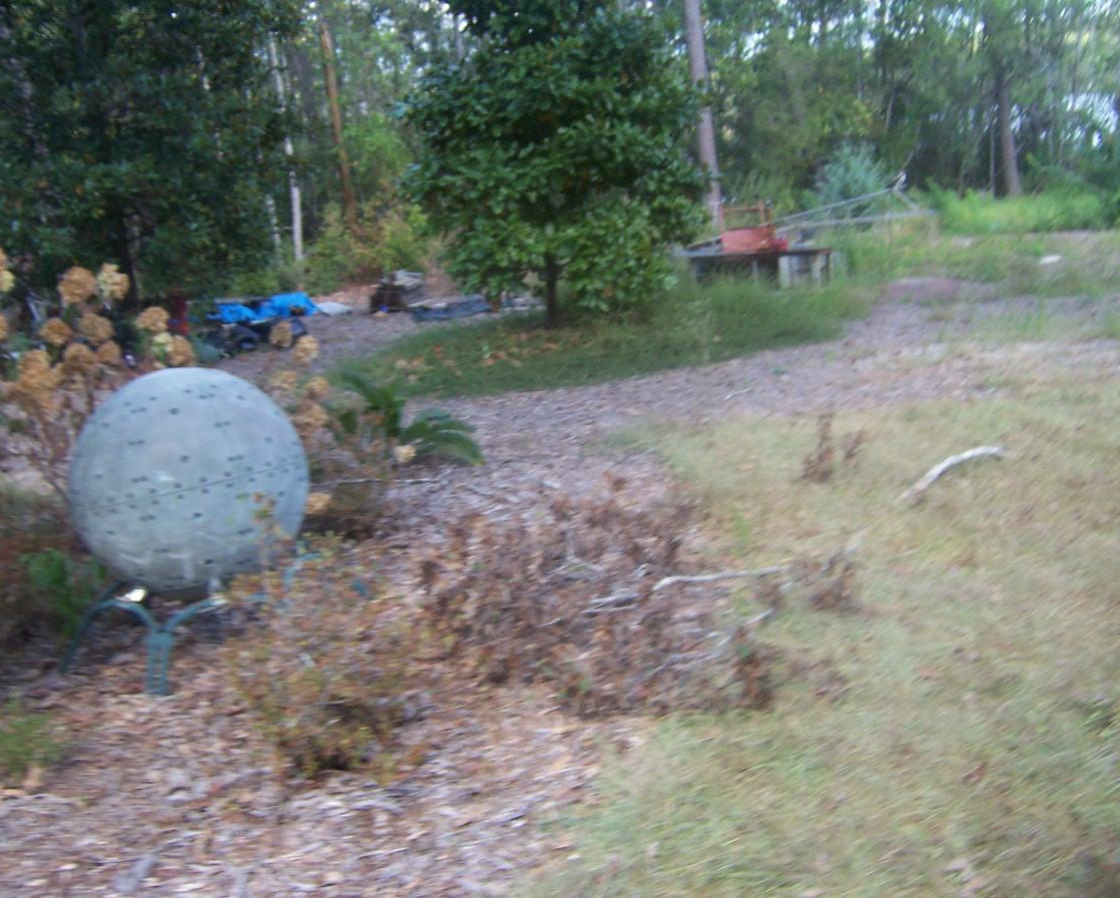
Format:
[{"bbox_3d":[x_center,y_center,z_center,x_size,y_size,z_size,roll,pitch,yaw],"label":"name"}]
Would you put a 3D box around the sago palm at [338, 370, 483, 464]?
[{"bbox_3d":[-0.805,-0.149,6.000,0.780,0.500,0.750,-5,14,0],"label":"sago palm"}]

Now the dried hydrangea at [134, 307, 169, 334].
[{"bbox_3d":[-1.750,-0.555,4.900,0.143,0.116,0.129,-11,14,-18],"label":"dried hydrangea"}]

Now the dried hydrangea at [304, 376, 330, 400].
[{"bbox_3d":[-0.936,-0.237,4.400,0.109,0.088,0.099,-6,14,0],"label":"dried hydrangea"}]

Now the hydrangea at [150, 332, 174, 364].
[{"bbox_3d":[-1.694,-0.430,4.850,0.110,0.132,0.115,-11,14,-18],"label":"hydrangea"}]

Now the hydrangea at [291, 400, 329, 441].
[{"bbox_3d":[-1.051,-0.120,4.800,0.156,0.171,0.163,-9,14,-12],"label":"hydrangea"}]

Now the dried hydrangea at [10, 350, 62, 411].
[{"bbox_3d":[-2.113,-0.275,4.600,0.205,0.242,0.222,-13,15,-24],"label":"dried hydrangea"}]

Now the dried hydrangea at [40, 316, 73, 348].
[{"bbox_3d":[-1.940,-0.452,4.400,0.119,0.120,0.120,-6,14,0],"label":"dried hydrangea"}]

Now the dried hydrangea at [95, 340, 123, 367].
[{"bbox_3d":[-1.752,-0.371,4.450,0.109,0.106,0.107,-6,14,0],"label":"dried hydrangea"}]

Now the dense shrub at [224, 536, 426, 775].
[{"bbox_3d":[-0.644,0.582,3.170,0.521,0.620,0.521,-6,14,0],"label":"dense shrub"}]

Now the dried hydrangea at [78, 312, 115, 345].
[{"bbox_3d":[-1.786,-0.463,4.400,0.136,0.127,0.131,-6,14,0],"label":"dried hydrangea"}]

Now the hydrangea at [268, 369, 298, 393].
[{"bbox_3d":[-1.201,-0.292,4.950,0.136,0.101,0.118,-10,14,-13],"label":"hydrangea"}]

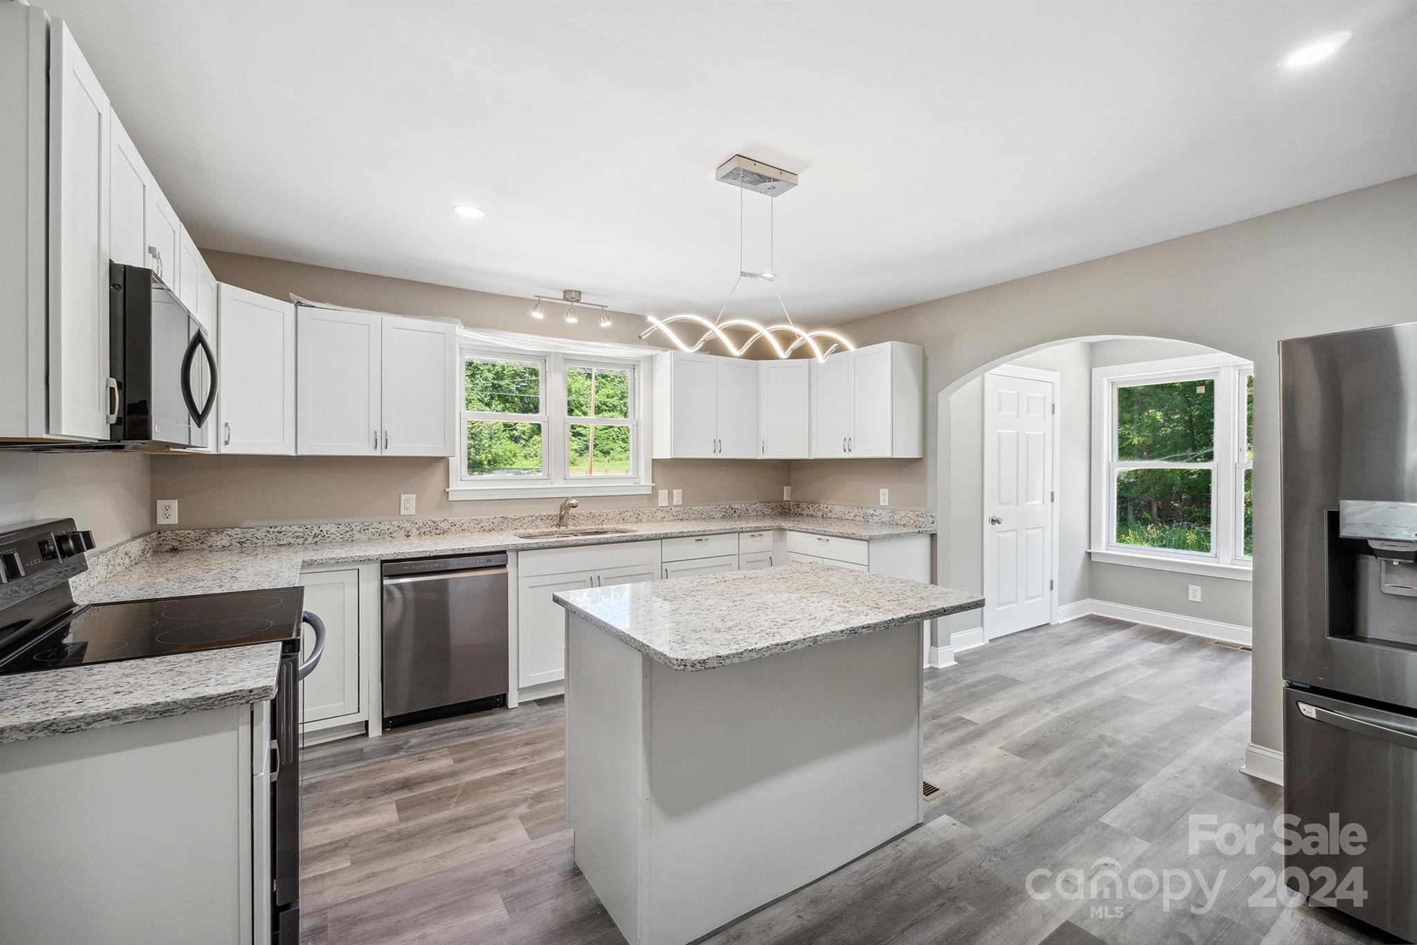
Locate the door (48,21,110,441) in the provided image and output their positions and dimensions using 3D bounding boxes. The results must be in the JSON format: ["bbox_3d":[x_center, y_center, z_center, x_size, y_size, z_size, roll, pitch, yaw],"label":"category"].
[{"bbox_3d":[-1.286,-0.454,1.211,0.022,0.757,0.292,0,1,-33],"label":"door"}]

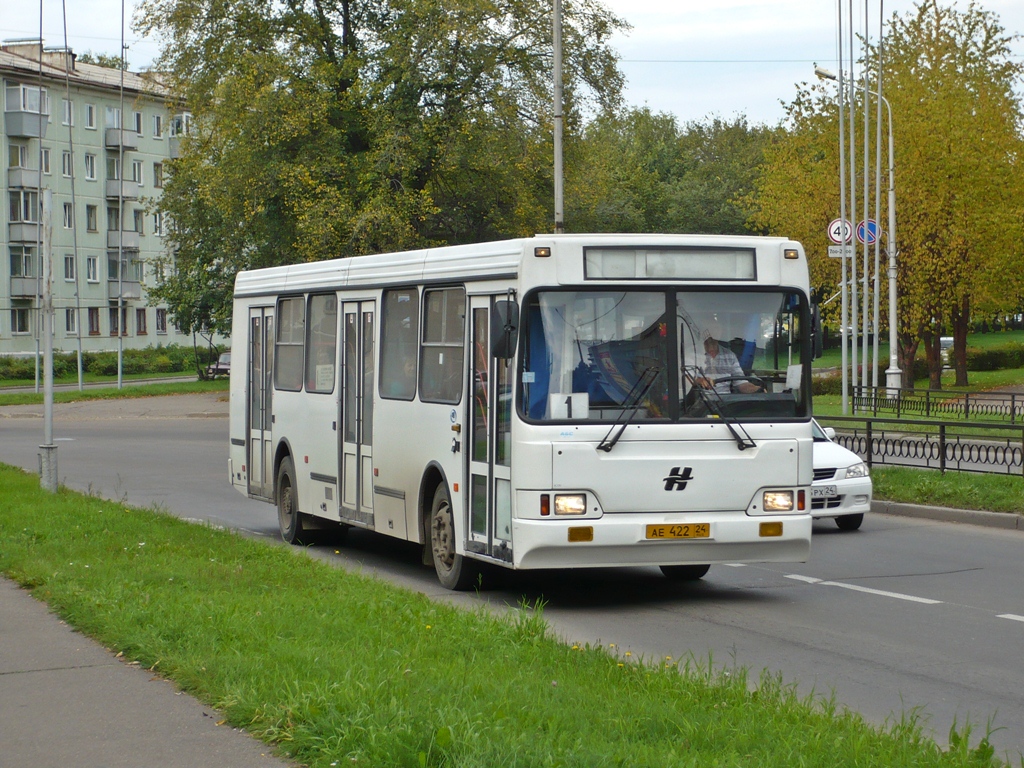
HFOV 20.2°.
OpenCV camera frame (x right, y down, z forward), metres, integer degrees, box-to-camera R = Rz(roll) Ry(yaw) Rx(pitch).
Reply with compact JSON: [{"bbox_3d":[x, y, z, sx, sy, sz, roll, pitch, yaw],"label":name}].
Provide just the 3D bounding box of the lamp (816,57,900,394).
[{"bbox_3d":[9.360,-4.050,77.700,2.450,9.100,0.450,-1,1,-17],"label":"lamp"}]

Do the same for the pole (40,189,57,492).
[{"bbox_3d":[-6.215,-0.584,38.500,0.220,4.100,0.220,-1,1,-17],"label":"pole"}]

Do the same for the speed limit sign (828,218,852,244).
[{"bbox_3d":[8.860,-4.110,77.300,0.700,0.700,0.040,-1,1,-6],"label":"speed limit sign"}]

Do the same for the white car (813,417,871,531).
[{"bbox_3d":[2.480,0.840,31.500,1.690,1.420,4.300,-1,1,-17],"label":"white car"}]

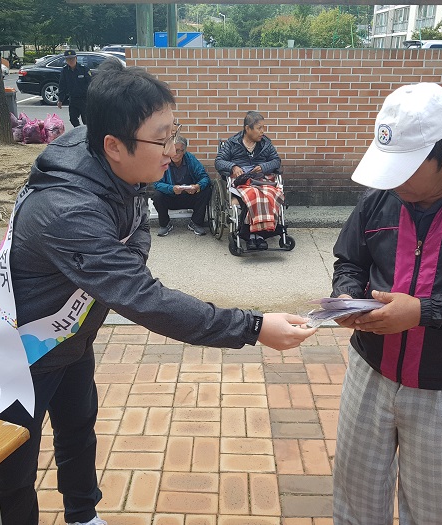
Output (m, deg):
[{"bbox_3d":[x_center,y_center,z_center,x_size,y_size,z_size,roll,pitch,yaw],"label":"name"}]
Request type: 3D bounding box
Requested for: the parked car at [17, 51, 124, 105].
[{"bbox_3d":[-3.680,-5.608,15.954,4.880,1.480,1.860,-1,21,-3],"label":"parked car"}]

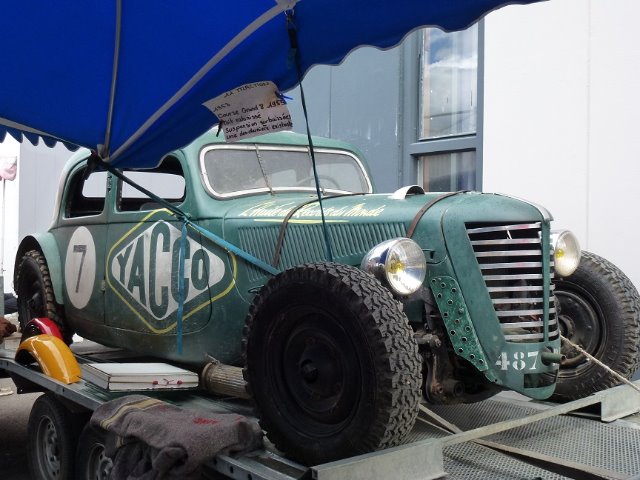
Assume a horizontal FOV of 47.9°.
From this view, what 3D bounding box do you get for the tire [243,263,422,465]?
[{"bbox_3d":[0.023,0.432,2.476,0.710,0.710,0.185,0,1,44],"label":"tire"}]

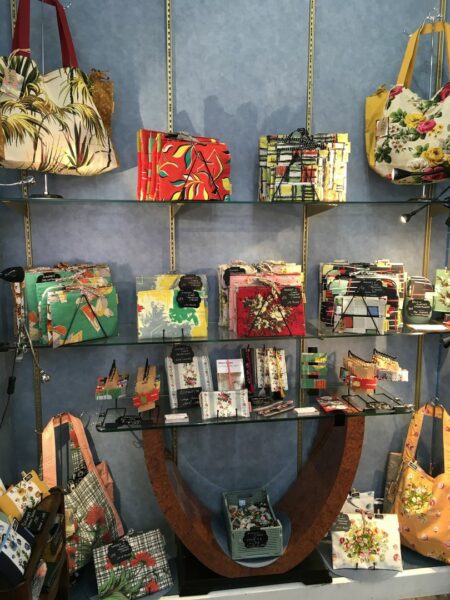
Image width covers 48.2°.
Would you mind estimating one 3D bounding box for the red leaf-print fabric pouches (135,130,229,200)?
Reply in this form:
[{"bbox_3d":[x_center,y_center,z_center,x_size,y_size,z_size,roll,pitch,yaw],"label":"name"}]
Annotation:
[{"bbox_3d":[-0.147,-0.478,1.794,0.295,0.243,0.160,-4,10,-20],"label":"red leaf-print fabric pouches"}]

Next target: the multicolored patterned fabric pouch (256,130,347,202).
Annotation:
[{"bbox_3d":[0.285,-0.493,1.857,0.310,0.250,0.150,1,10,4],"label":"multicolored patterned fabric pouch"}]

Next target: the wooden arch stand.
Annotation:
[{"bbox_3d":[0.102,0.770,2.132,0.875,0.664,0.290,-1,10,-8],"label":"wooden arch stand"}]

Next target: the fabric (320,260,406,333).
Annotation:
[{"bbox_3d":[0.543,-0.013,2.009,0.289,0.272,0.150,0,10,1],"label":"fabric"}]

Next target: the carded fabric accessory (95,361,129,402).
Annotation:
[{"bbox_3d":[-0.465,0.326,2.066,0.128,0.155,0.100,-1,9,-10],"label":"carded fabric accessory"}]

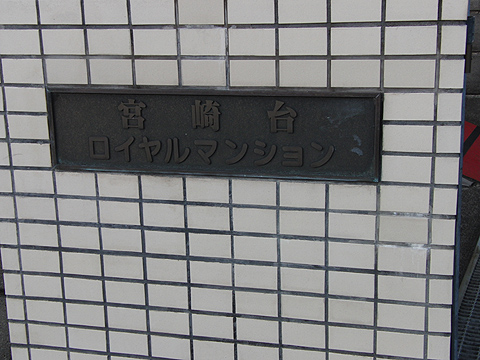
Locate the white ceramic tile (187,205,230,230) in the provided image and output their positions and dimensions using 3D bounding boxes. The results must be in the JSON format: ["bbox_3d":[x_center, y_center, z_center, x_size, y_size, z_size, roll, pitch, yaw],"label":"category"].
[{"bbox_3d":[-0.075,0.092,1.916,0.108,0.060,0.010,2,15,15],"label":"white ceramic tile"}]

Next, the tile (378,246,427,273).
[{"bbox_3d":[0.373,0.180,1.812,0.108,0.060,0.010,3,15,15],"label":"tile"}]

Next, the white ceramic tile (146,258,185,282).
[{"bbox_3d":[-0.181,0.221,1.959,0.108,0.061,0.010,3,15,15],"label":"white ceramic tile"}]

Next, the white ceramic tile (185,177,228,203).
[{"bbox_3d":[-0.076,0.024,1.898,0.108,0.060,0.010,2,15,15],"label":"white ceramic tile"}]

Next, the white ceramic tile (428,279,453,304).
[{"bbox_3d":[0.455,0.249,1.792,0.050,0.061,0.010,3,15,15],"label":"white ceramic tile"}]

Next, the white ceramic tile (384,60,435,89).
[{"bbox_3d":[0.375,-0.236,1.757,0.108,0.060,0.010,2,15,14],"label":"white ceramic tile"}]

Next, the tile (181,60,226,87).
[{"bbox_3d":[-0.082,-0.247,1.807,0.108,0.061,0.010,3,15,15],"label":"tile"}]

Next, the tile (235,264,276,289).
[{"bbox_3d":[0.039,0.233,1.918,0.108,0.060,0.010,3,15,15],"label":"tile"}]

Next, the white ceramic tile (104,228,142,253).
[{"bbox_3d":[-0.294,0.149,1.971,0.108,0.061,0.010,3,15,15],"label":"white ceramic tile"}]

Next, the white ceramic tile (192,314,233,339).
[{"bbox_3d":[-0.068,0.365,1.986,0.108,0.060,0.010,2,15,15],"label":"white ceramic tile"}]

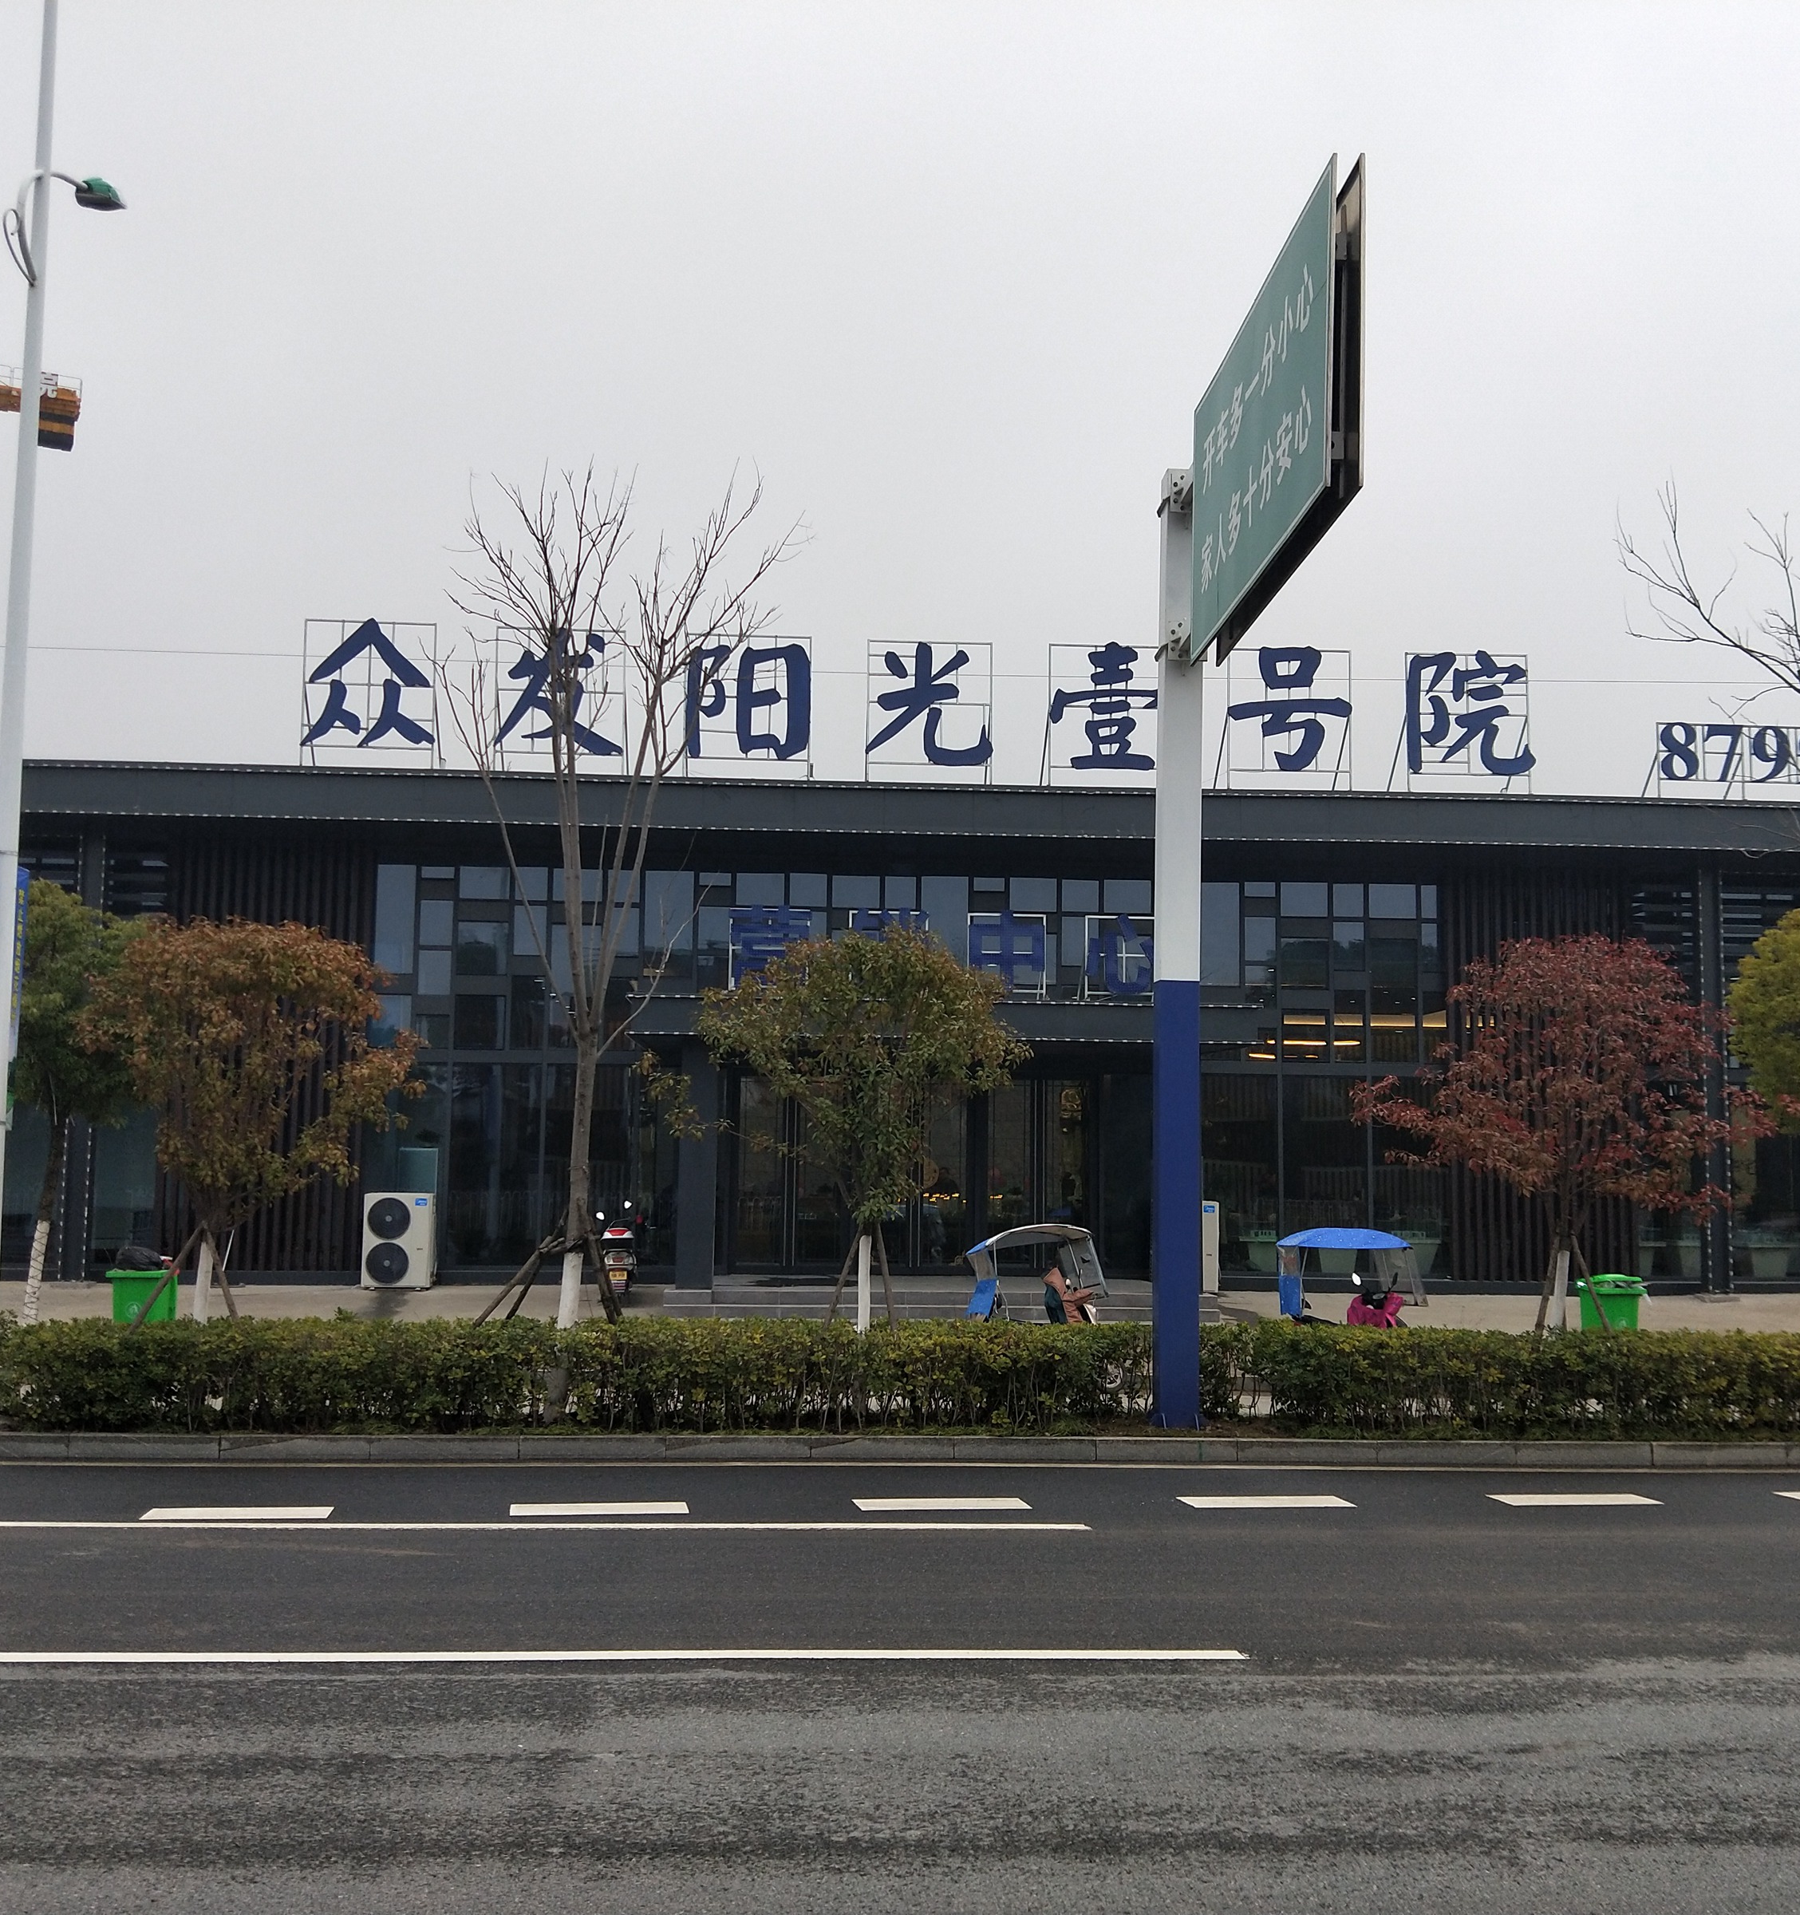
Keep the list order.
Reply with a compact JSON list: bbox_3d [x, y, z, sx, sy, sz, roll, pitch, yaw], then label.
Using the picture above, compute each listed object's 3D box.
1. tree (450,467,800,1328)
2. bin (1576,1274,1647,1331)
[{"bbox_3d":[-2.104,-0.211,14.147,2.700,7.249,2.600,1,-6,-3],"label":"tree"},{"bbox_3d":[6.512,3.389,16.854,0.500,0.950,0.560,1,-6,-3],"label":"bin"}]

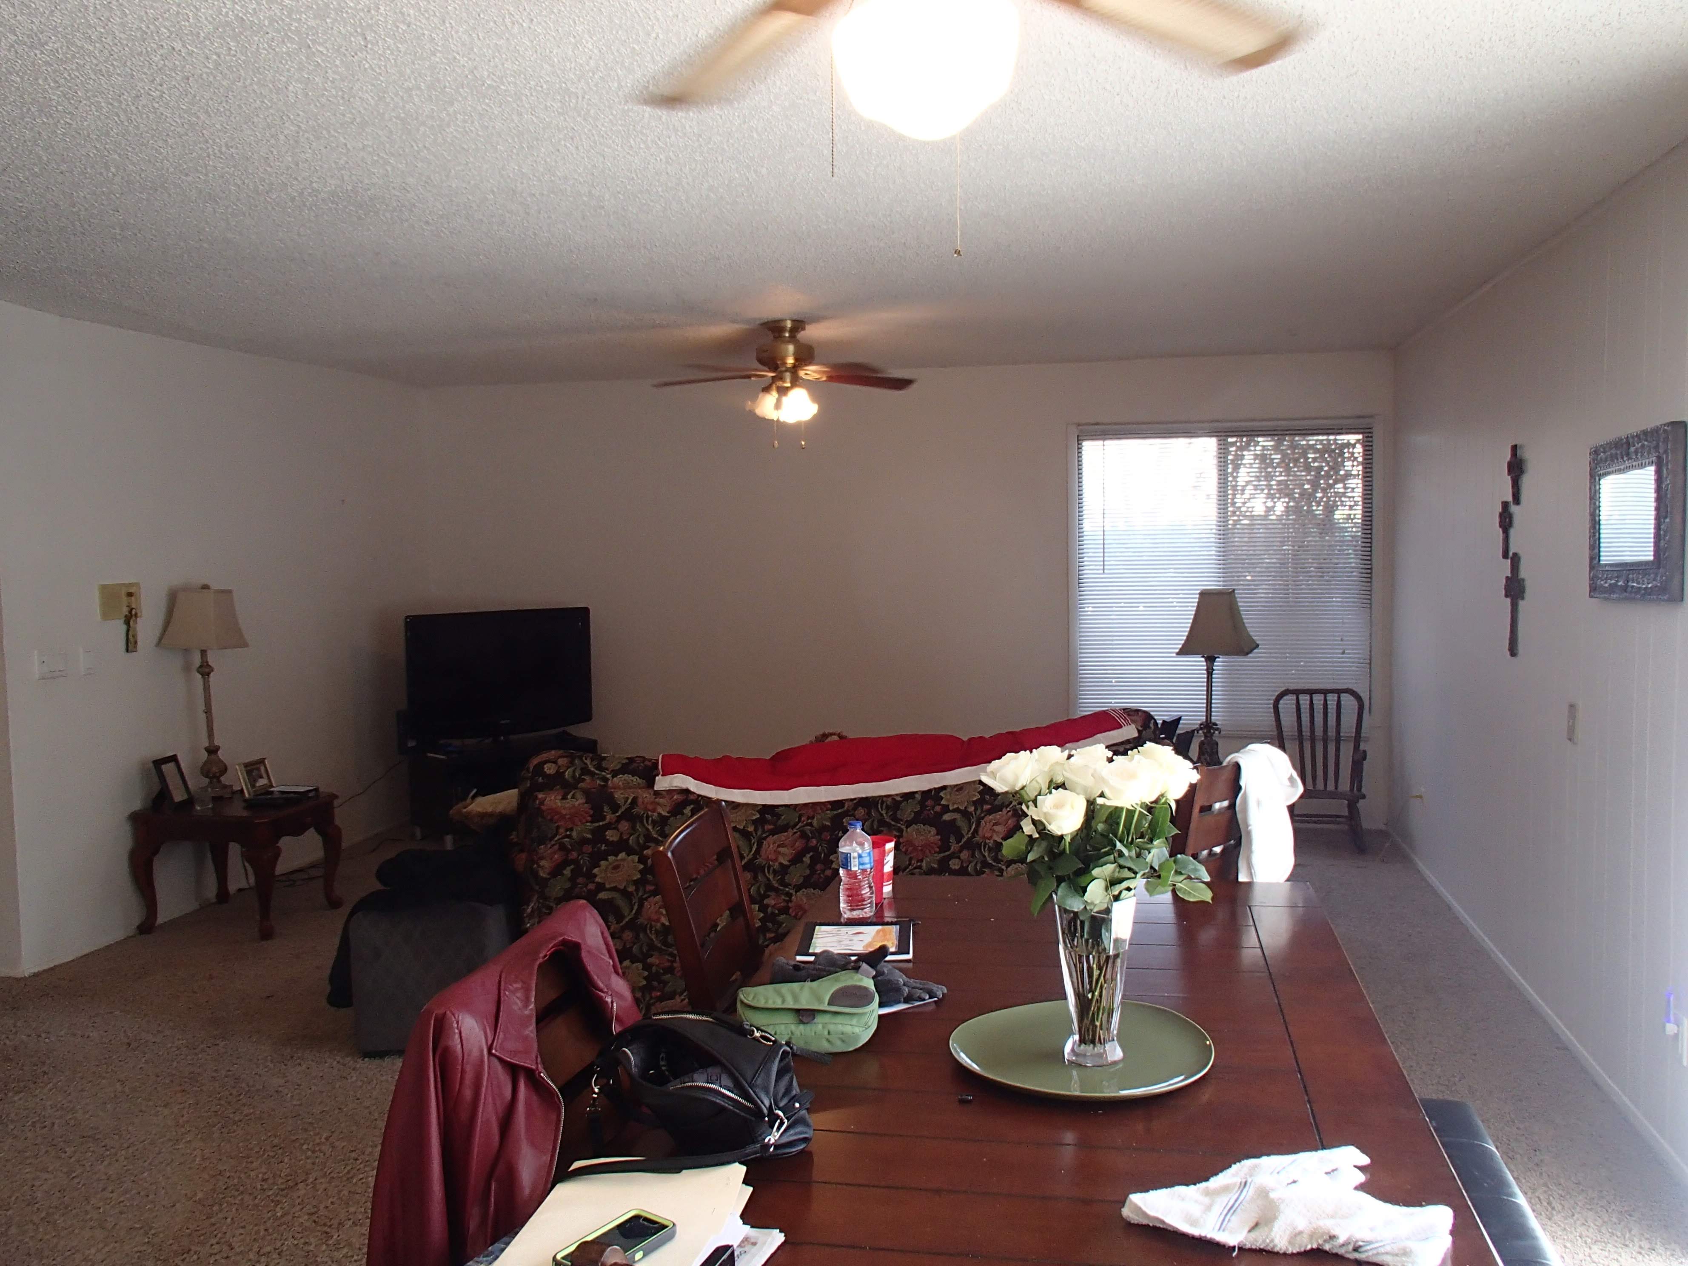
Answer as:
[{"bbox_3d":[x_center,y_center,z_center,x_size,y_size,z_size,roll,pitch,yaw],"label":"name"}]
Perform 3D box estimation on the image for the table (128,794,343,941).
[{"bbox_3d":[-2.480,0.938,5.602,0.620,0.495,0.550,0,4,12],"label":"table"}]

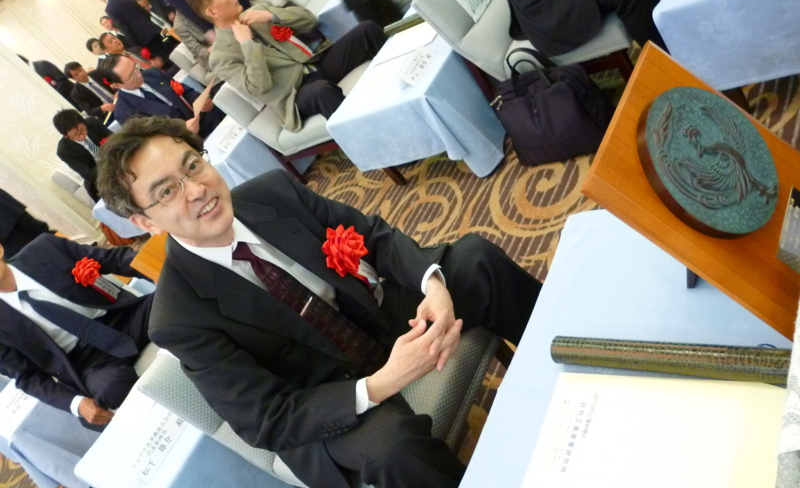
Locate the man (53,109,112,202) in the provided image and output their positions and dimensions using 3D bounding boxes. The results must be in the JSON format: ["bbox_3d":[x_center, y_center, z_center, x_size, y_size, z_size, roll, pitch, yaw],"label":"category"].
[{"bbox_3d":[-2.106,-0.581,4.805,0.720,1.020,0.530,2,51,51],"label":"man"}]

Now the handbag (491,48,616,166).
[{"bbox_3d":[0.511,-0.479,2.189,0.380,0.360,0.200,-5,46,47],"label":"handbag"}]

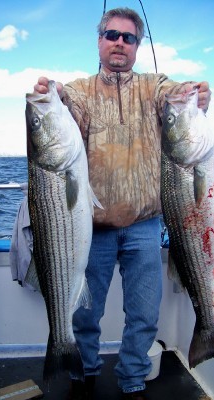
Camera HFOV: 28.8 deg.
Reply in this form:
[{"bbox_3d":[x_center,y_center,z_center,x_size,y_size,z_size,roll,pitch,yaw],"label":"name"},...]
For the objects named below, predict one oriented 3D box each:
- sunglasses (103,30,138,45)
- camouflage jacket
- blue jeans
[{"bbox_3d":[0.056,-0.655,1.700,0.142,0.048,0.130,10,14,-1],"label":"sunglasses"},{"bbox_3d":[0.050,-0.212,1.690,0.490,0.650,0.440,0,6,3],"label":"camouflage jacket"},{"bbox_3d":[0.045,0.469,1.910,0.430,0.890,0.330,0,6,5],"label":"blue jeans"}]

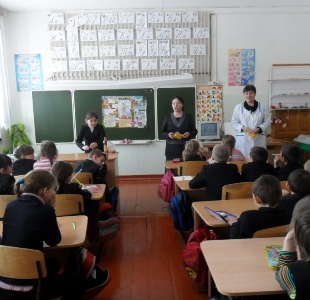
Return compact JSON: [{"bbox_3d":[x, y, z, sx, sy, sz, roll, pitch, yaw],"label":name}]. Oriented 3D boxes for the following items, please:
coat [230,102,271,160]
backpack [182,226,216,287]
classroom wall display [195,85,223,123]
[{"bbox_3d":[1.488,-0.268,4.963,0.640,1.000,0.360,0,8,8],"label":"coat"},{"bbox_3d":[0.297,0.682,2.046,0.190,0.380,0.270,-4,8,-14],"label":"backpack"},{"bbox_3d":[1.045,-0.878,5.928,0.500,0.690,0.010,-2,8,-2],"label":"classroom wall display"}]

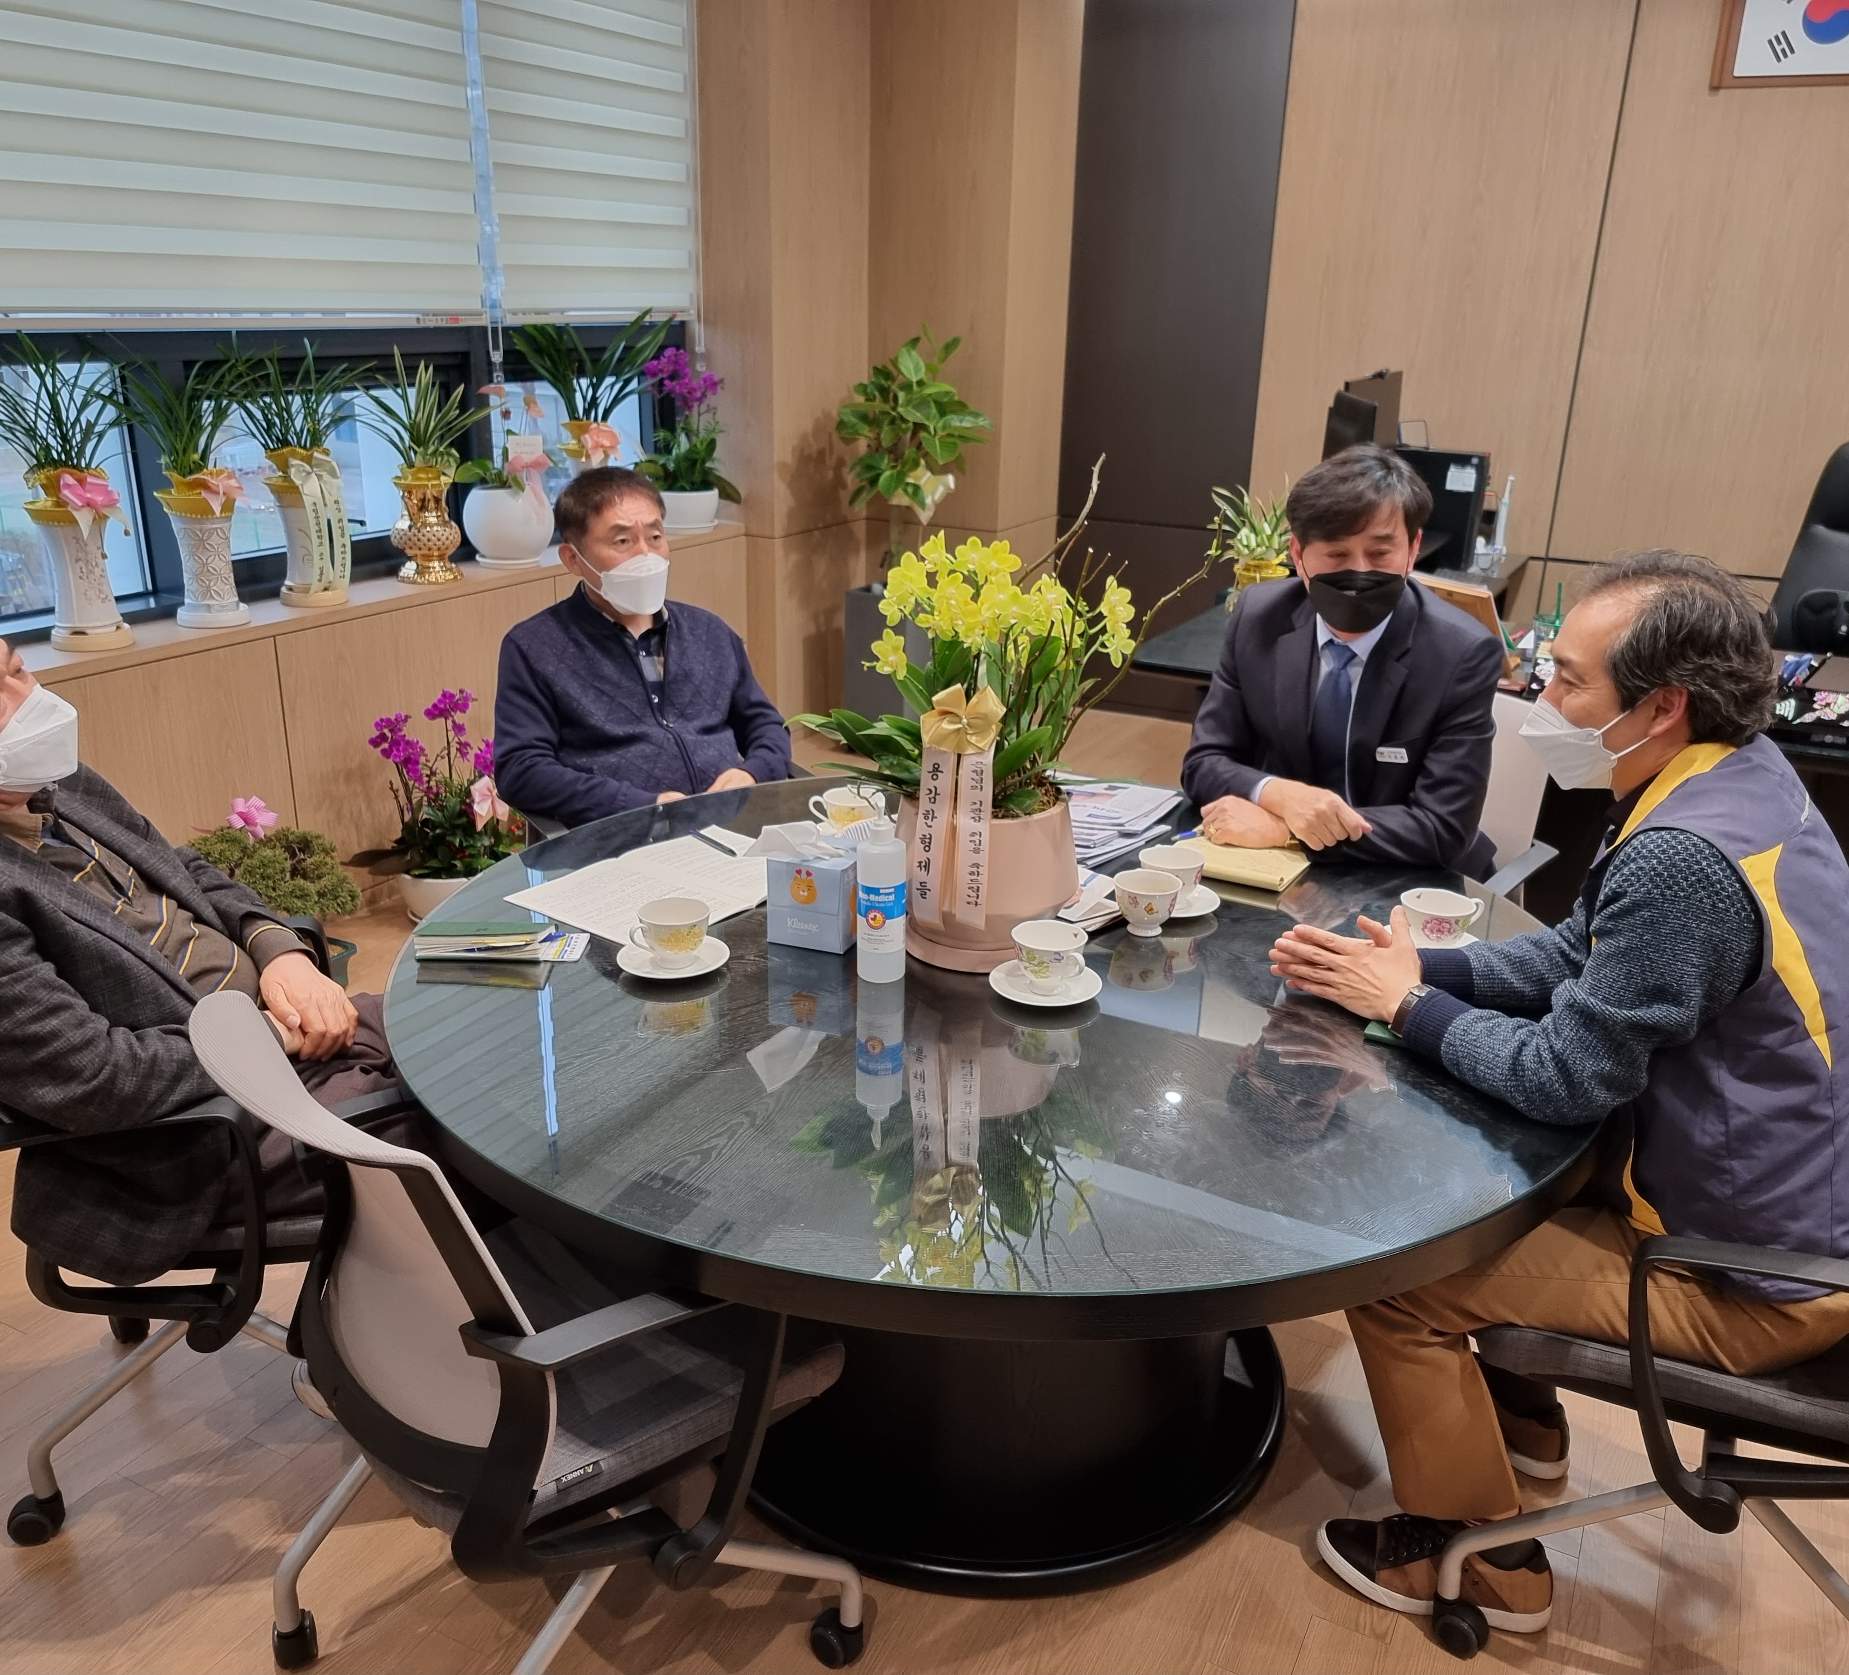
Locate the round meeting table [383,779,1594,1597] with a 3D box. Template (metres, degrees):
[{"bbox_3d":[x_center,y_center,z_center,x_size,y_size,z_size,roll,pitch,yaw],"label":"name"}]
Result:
[{"bbox_3d":[0.093,0.485,2.299,1.635,0.718,1.635,1,19,0],"label":"round meeting table"}]

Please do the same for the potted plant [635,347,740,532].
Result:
[{"bbox_3d":[-0.827,-1.362,5.271,0.340,0.610,0.370,1,19,0],"label":"potted plant"}]

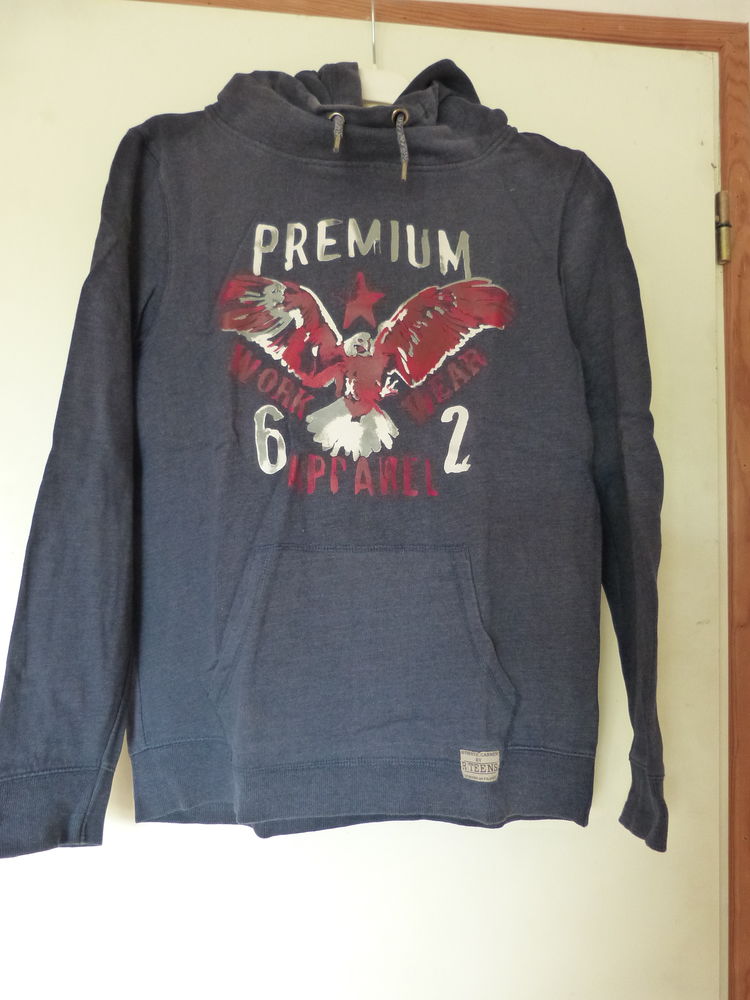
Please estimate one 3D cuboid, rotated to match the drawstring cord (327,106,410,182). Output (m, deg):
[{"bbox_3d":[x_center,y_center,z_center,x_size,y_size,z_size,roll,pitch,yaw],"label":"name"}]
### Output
[{"bbox_3d":[-0.006,-0.353,0.720,0.082,0.080,0.024,0,-1,-6],"label":"drawstring cord"}]

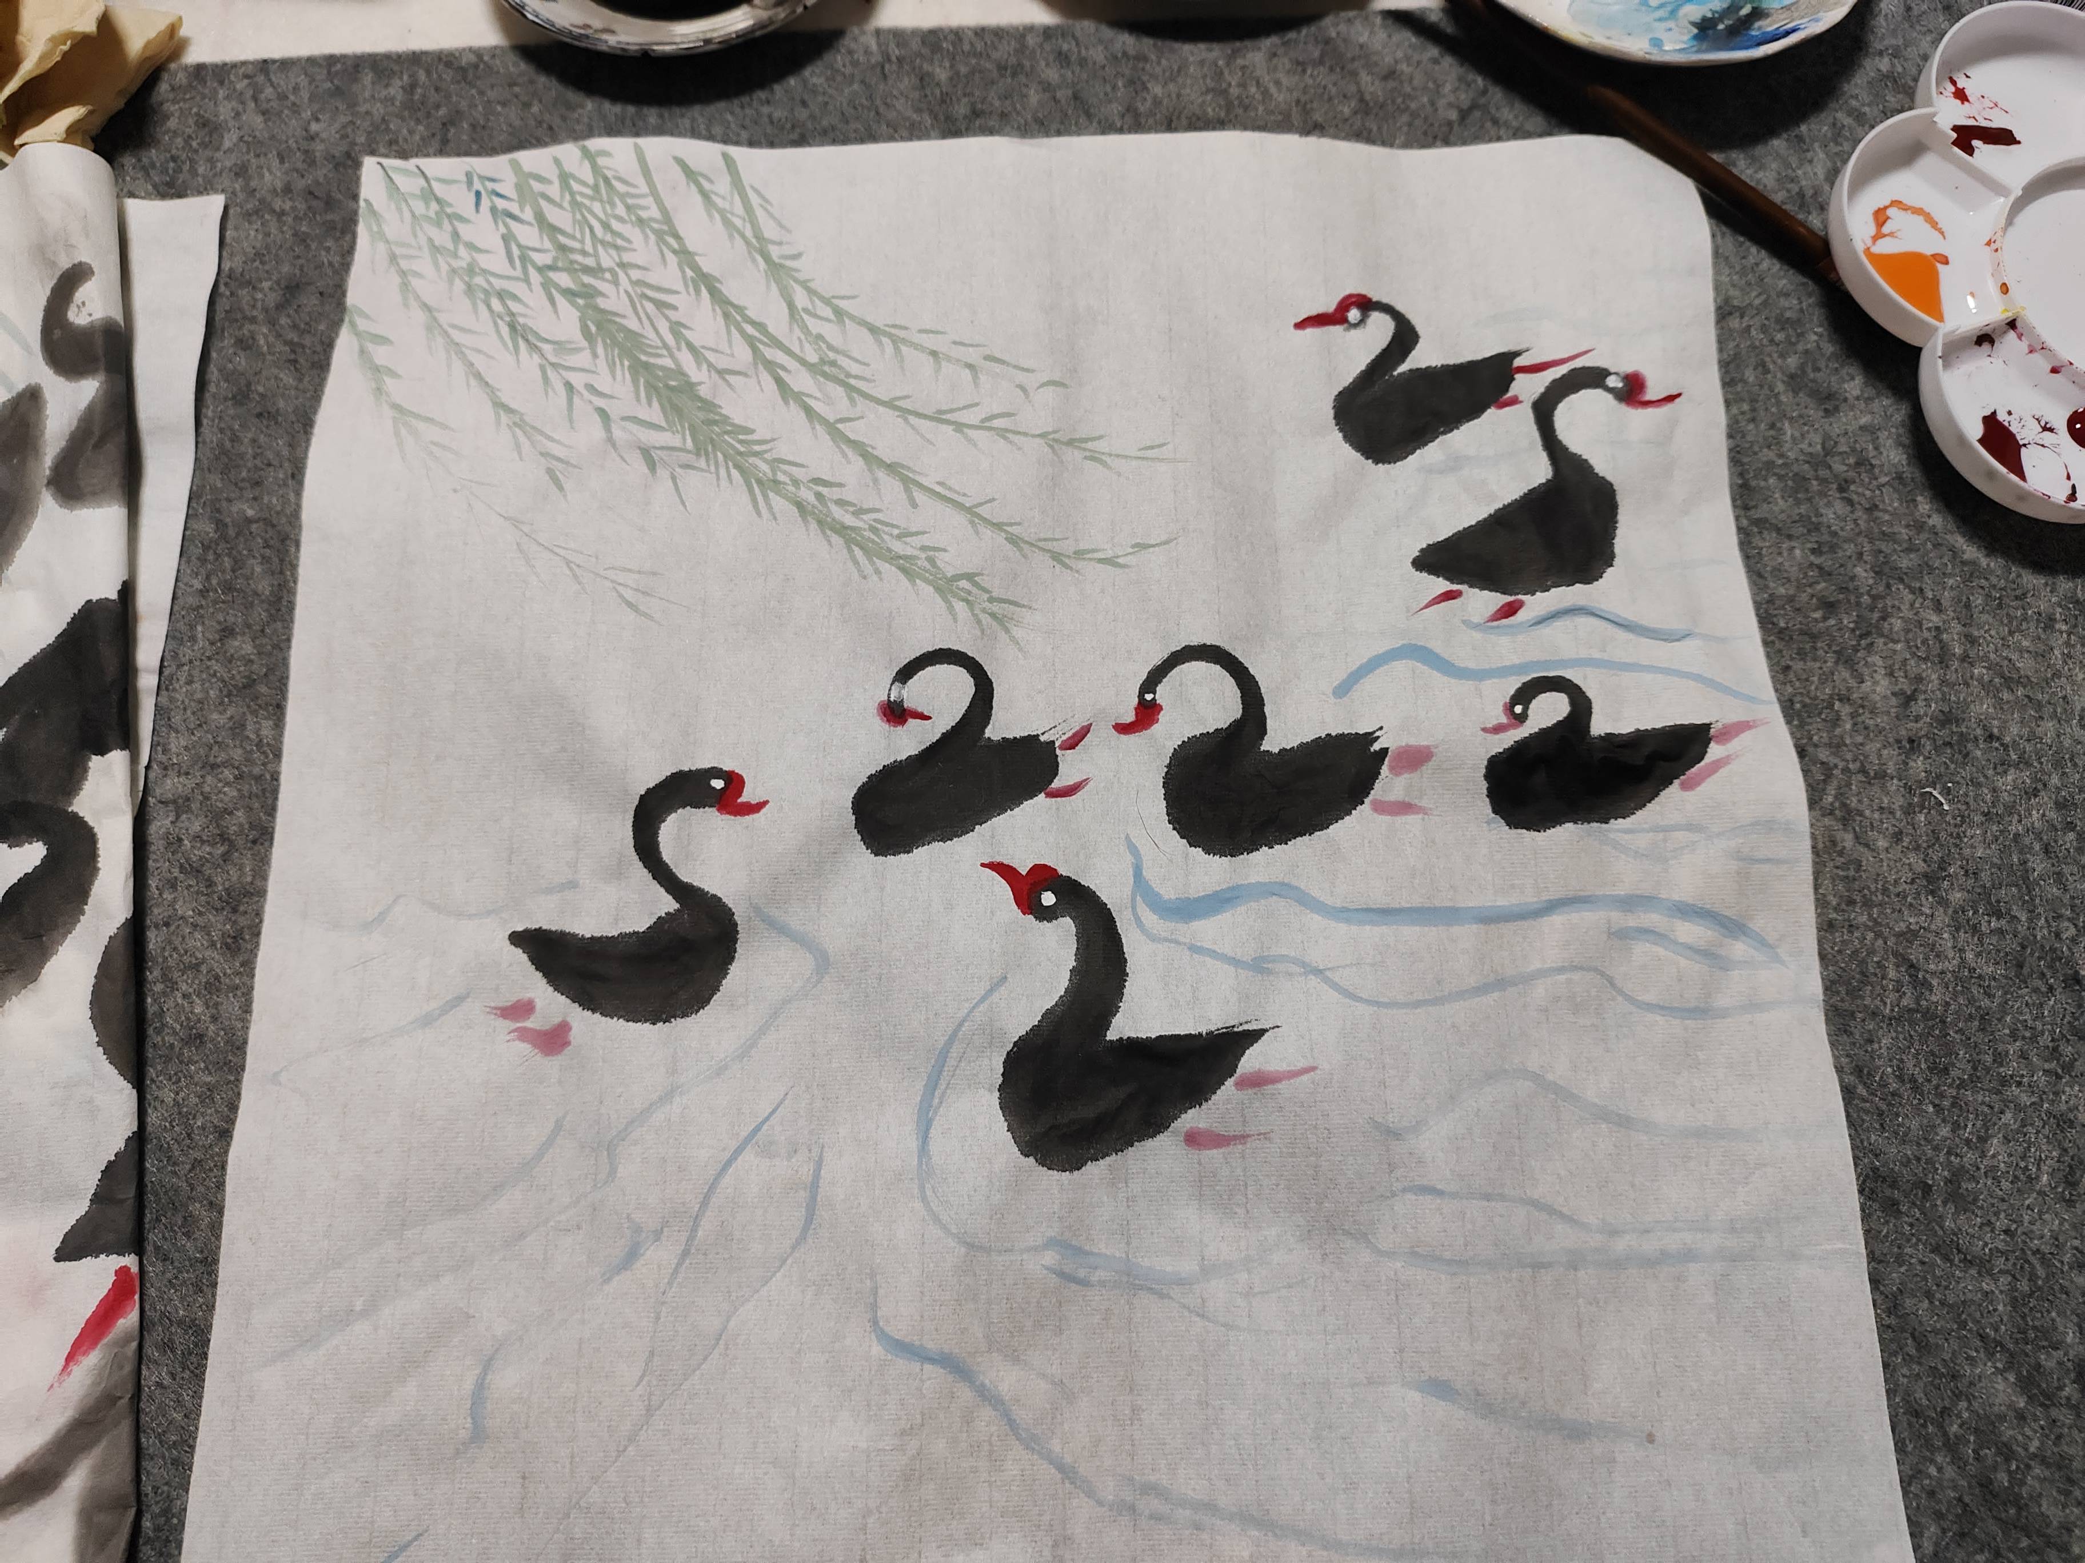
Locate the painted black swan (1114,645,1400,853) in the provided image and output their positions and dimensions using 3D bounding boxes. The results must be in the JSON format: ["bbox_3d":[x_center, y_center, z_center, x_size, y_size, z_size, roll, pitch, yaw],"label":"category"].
[{"bbox_3d":[0.066,-0.011,0.497,0.089,0.003,0.069,0,73,0],"label":"painted black swan"}]

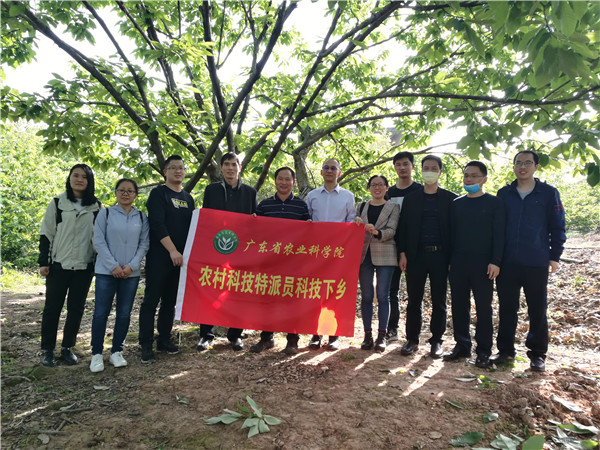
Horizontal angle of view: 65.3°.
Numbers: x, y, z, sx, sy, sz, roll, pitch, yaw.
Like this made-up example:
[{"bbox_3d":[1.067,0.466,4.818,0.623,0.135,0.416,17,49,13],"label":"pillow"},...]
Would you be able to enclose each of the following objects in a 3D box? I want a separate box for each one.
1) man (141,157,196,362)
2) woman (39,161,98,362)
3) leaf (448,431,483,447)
[{"bbox_3d":[-1.147,0.279,4.020,0.500,1.720,0.400,2,-2,-21],"label":"man"},{"bbox_3d":[-1.922,0.327,3.920,0.500,1.660,0.330,2,-1,-25],"label":"woman"},{"bbox_3d":[0.835,1.077,2.360,0.180,0.030,0.090,3,-2,-33],"label":"leaf"}]

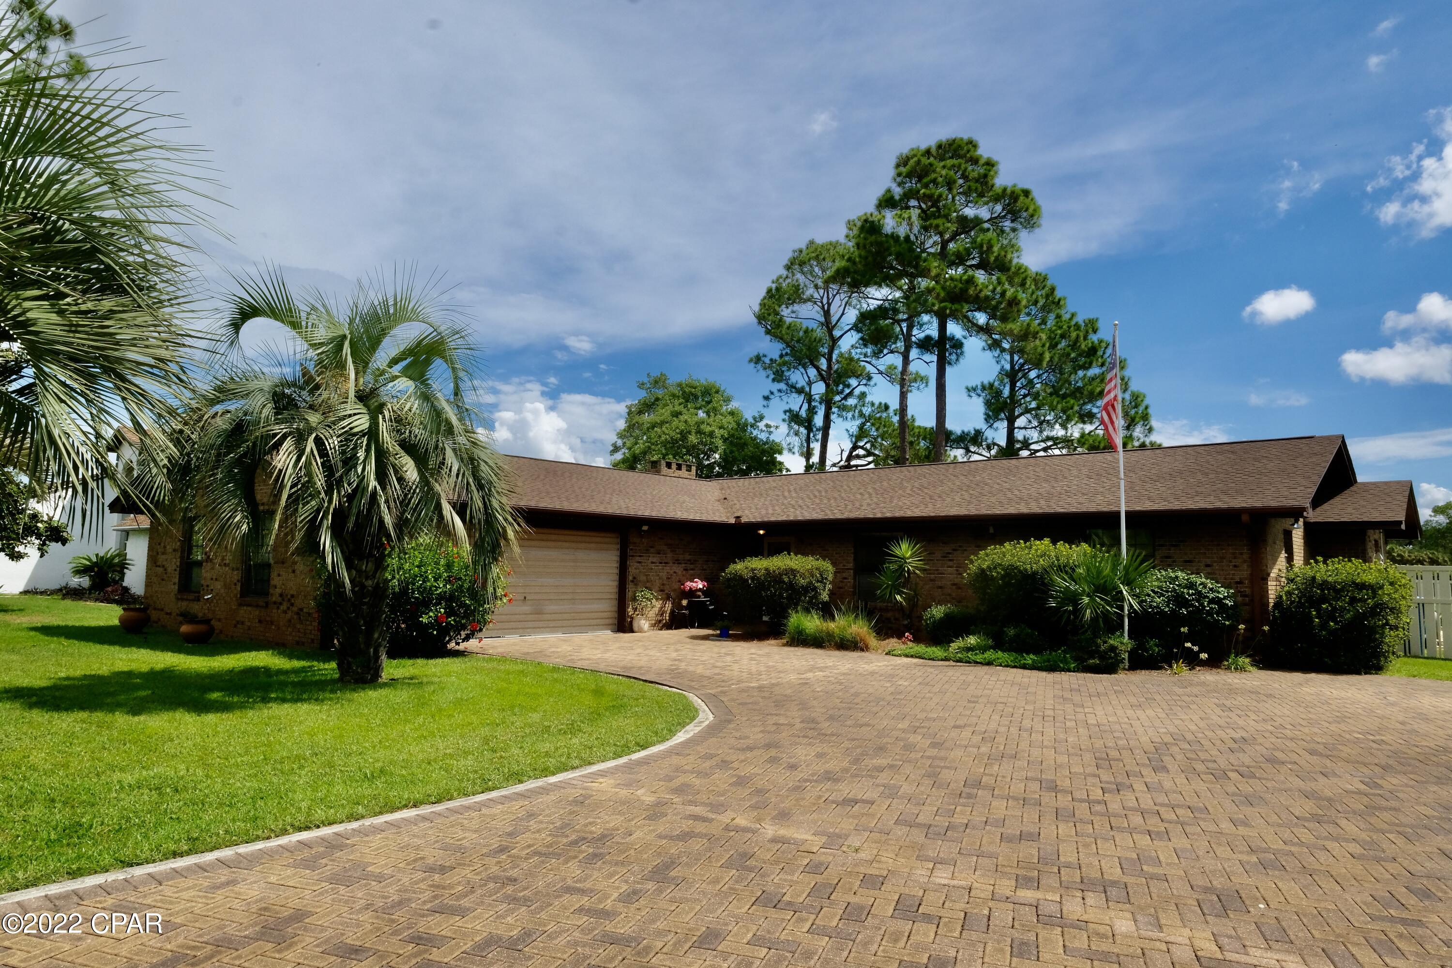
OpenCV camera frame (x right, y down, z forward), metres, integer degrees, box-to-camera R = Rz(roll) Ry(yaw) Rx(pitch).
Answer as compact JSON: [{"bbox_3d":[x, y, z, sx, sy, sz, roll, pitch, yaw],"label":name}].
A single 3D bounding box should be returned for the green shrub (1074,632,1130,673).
[{"bbox_3d":[5.700,2.546,12.830,0.799,0.580,0.719,-1,-6,24],"label":"green shrub"}]

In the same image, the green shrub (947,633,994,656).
[{"bbox_3d":[4.304,2.809,14.922,0.806,0.365,0.726,-1,-6,16],"label":"green shrub"}]

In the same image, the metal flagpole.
[{"bbox_3d":[6.325,0.127,13.543,0.090,5.536,0.090,-2,-6,25],"label":"metal flagpole"}]

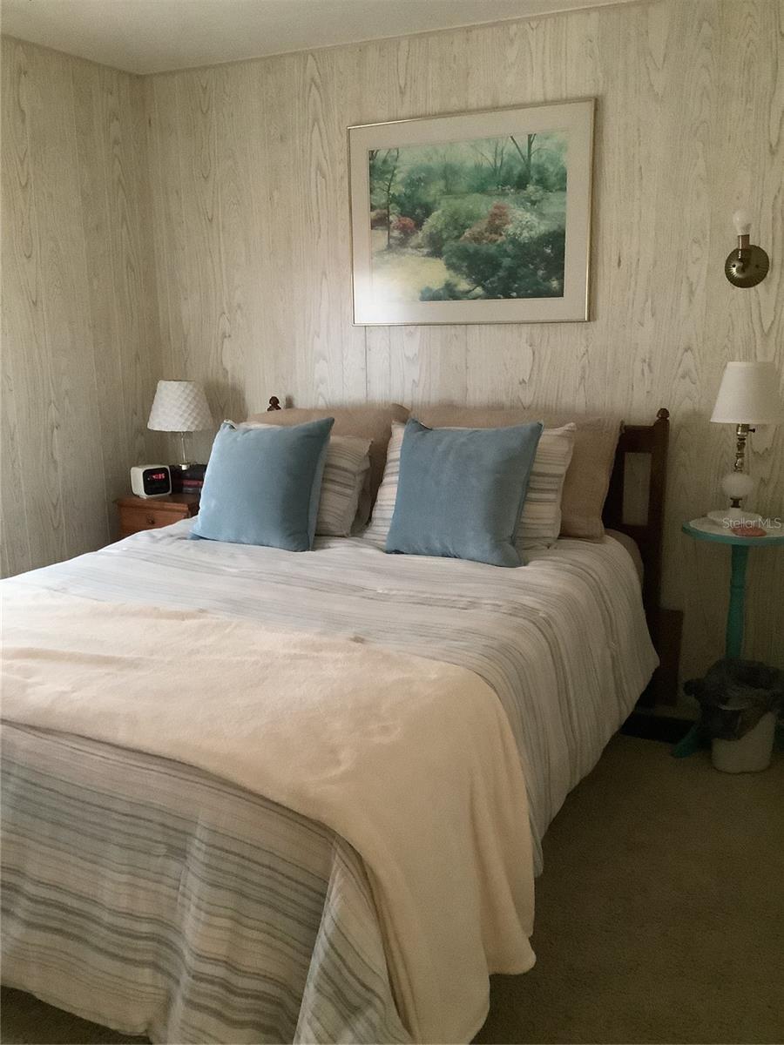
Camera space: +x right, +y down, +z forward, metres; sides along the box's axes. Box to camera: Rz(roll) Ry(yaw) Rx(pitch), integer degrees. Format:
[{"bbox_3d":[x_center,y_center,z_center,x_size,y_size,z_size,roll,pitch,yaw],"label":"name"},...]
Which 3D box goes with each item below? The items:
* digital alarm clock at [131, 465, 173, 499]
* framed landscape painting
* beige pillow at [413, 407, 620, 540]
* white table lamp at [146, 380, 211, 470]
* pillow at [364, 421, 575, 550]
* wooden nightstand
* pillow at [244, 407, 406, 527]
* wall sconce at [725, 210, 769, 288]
[{"bbox_3d":[-0.962,-0.170,3.744,0.116,0.114,0.100,-12,17,-37],"label":"digital alarm clock"},{"bbox_3d":[0.252,-1.037,3.229,0.886,0.689,0.030,5,15,25],"label":"framed landscape painting"},{"bbox_3d":[0.375,-0.172,3.128,0.700,0.435,0.175,5,-12,25],"label":"beige pillow"},{"bbox_3d":[-0.847,-0.388,3.743,0.250,0.355,0.250,-1,13,0],"label":"white table lamp"},{"bbox_3d":[0.238,-0.131,2.982,0.615,0.430,0.175,5,-16,25],"label":"pillow"},{"bbox_3d":[-0.836,0.204,3.849,0.357,0.668,0.390,5,15,25],"label":"wooden nightstand"},{"bbox_3d":[-0.257,-0.227,3.424,0.680,0.435,0.175,5,-12,25],"label":"pillow"},{"bbox_3d":[1.068,-0.822,2.824,0.127,0.222,0.135,5,15,25],"label":"wall sconce"}]

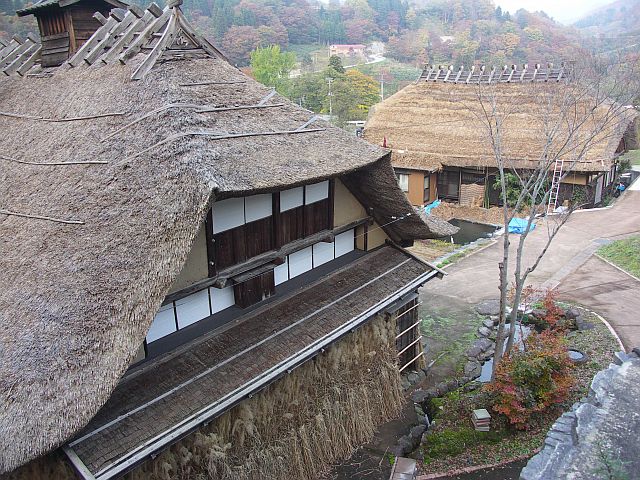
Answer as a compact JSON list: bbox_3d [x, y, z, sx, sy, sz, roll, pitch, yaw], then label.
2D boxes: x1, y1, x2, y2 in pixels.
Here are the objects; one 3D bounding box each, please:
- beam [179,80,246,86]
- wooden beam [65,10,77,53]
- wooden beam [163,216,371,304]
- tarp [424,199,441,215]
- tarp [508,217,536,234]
[{"bbox_3d":[-2.368,-3.519,11.664,0.050,0.050,1.890,15,24,38],"label":"beam"},{"bbox_3d":[-6.649,-5.520,13.793,0.130,1.120,0.130,15,24,38],"label":"wooden beam"},{"bbox_3d":[-0.763,0.262,11.714,0.250,0.280,6.700,15,24,38],"label":"wooden beam"},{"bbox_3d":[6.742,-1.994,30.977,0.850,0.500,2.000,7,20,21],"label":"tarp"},{"bbox_3d":[10.732,-0.722,27.375,1.350,0.420,1.650,7,20,22],"label":"tarp"}]

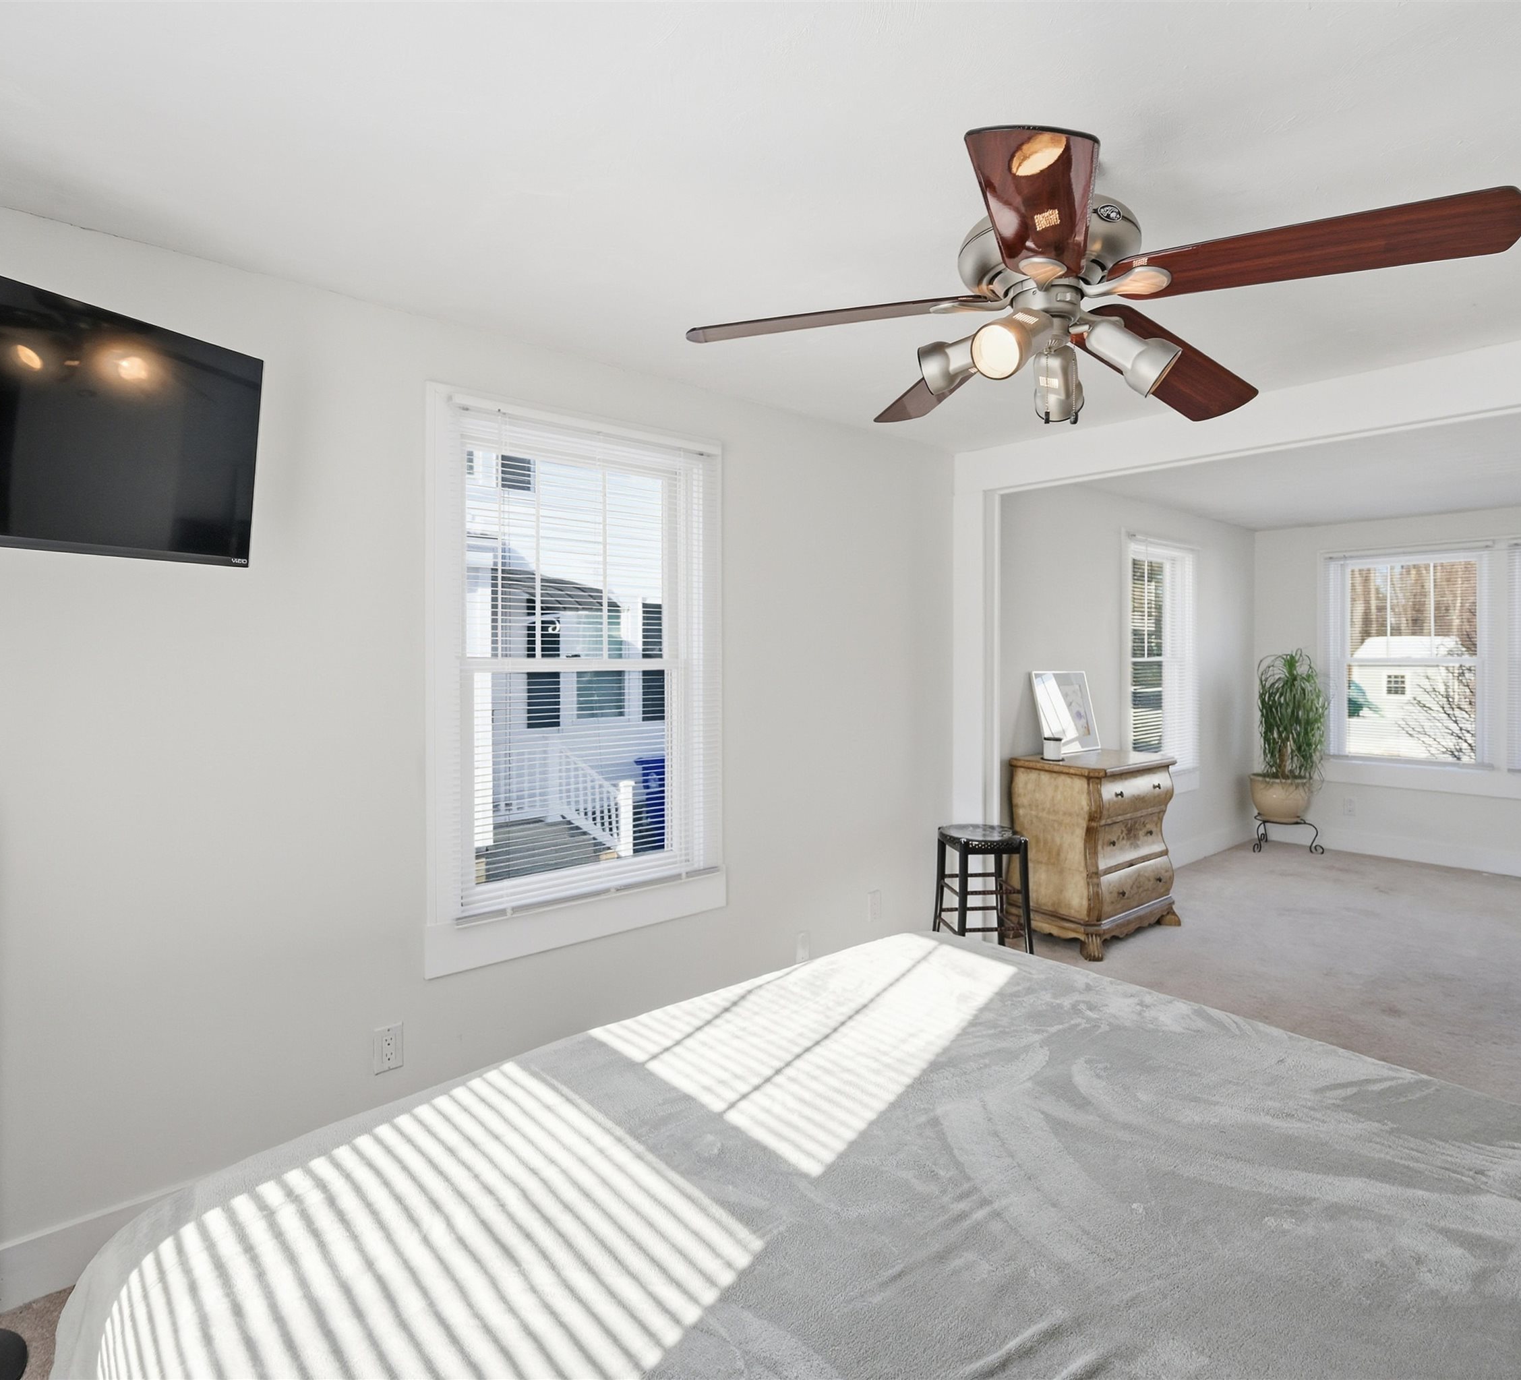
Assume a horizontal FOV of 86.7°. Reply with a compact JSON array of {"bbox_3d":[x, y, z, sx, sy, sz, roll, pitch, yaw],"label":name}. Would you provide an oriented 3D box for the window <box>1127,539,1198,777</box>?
[{"bbox_3d":[2.415,-0.187,4.820,0.880,1.380,0.050,-1,2,-39],"label":"window"}]

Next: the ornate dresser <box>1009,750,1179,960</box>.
[{"bbox_3d":[1.628,0.757,3.955,0.750,0.835,0.490,-1,2,-39],"label":"ornate dresser"}]

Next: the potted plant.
[{"bbox_3d":[3.564,0.312,5.450,0.460,1.160,0.440,1,2,33],"label":"potted plant"}]

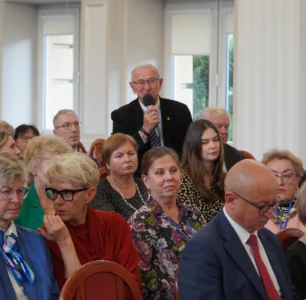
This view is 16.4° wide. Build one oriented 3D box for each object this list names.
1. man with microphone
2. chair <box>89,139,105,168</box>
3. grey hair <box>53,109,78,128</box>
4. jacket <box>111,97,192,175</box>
[{"bbox_3d":[-0.033,0.303,6.711,0.540,1.680,0.360,1,4,-3],"label":"man with microphone"},{"bbox_3d":[-0.313,0.399,9.144,0.540,0.960,0.450,5,6,45],"label":"chair"},{"bbox_3d":[-0.572,-0.201,6.900,0.165,0.140,0.190,-3,5,-40],"label":"grey hair"},{"bbox_3d":[-0.014,0.039,6.677,0.530,0.760,0.320,1,4,-3],"label":"jacket"}]

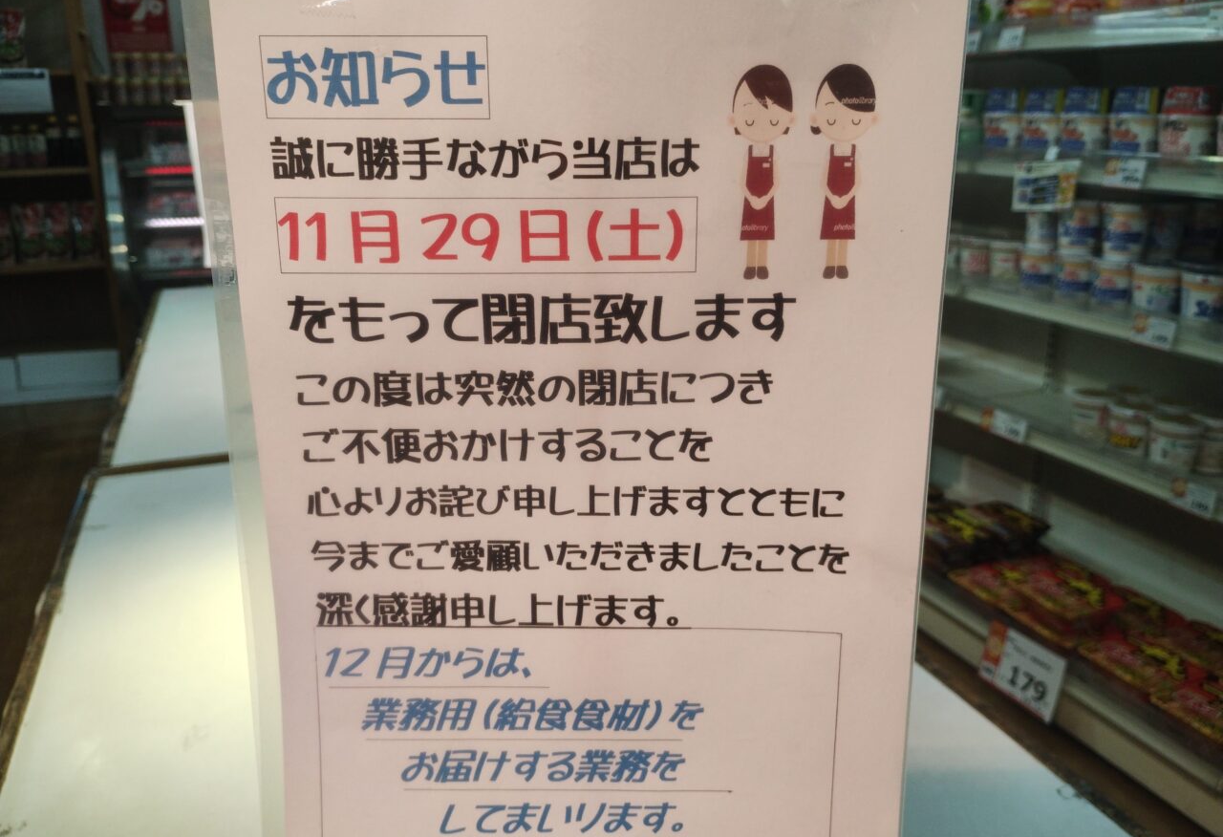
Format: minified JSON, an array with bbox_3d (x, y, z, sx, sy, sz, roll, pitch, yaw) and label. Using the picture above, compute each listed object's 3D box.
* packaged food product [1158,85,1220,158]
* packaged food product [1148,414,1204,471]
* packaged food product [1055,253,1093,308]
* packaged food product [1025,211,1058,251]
[{"bbox_3d":[1.062,-0.538,1.834,0.091,0.145,0.091,-13,22,-33],"label":"packaged food product"},{"bbox_3d":[1.102,0.055,1.949,0.091,0.100,0.091,-17,24,-41],"label":"packaged food product"},{"bbox_3d":[0.983,-0.299,2.099,0.084,0.107,0.084,-17,24,-41],"label":"packaged food product"},{"bbox_3d":[0.941,-0.428,2.155,0.084,0.107,0.084,-17,24,-41],"label":"packaged food product"}]

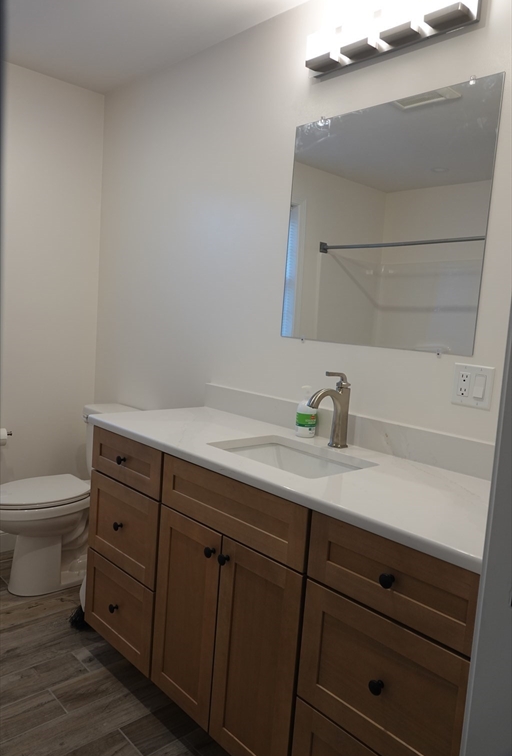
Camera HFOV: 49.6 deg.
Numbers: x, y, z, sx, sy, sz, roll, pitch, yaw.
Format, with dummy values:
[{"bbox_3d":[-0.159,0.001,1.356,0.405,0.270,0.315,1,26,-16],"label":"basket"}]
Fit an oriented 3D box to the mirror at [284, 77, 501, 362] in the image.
[{"bbox_3d":[0.382,-0.488,1.795,0.010,0.766,0.752,-2,9,-44],"label":"mirror"}]

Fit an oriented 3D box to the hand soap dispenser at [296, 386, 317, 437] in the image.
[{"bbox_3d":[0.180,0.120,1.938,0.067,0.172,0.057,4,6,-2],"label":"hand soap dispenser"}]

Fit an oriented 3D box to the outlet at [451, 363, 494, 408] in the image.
[{"bbox_3d":[0.615,0.025,1.574,0.010,0.117,0.116,-2,9,-44],"label":"outlet"}]

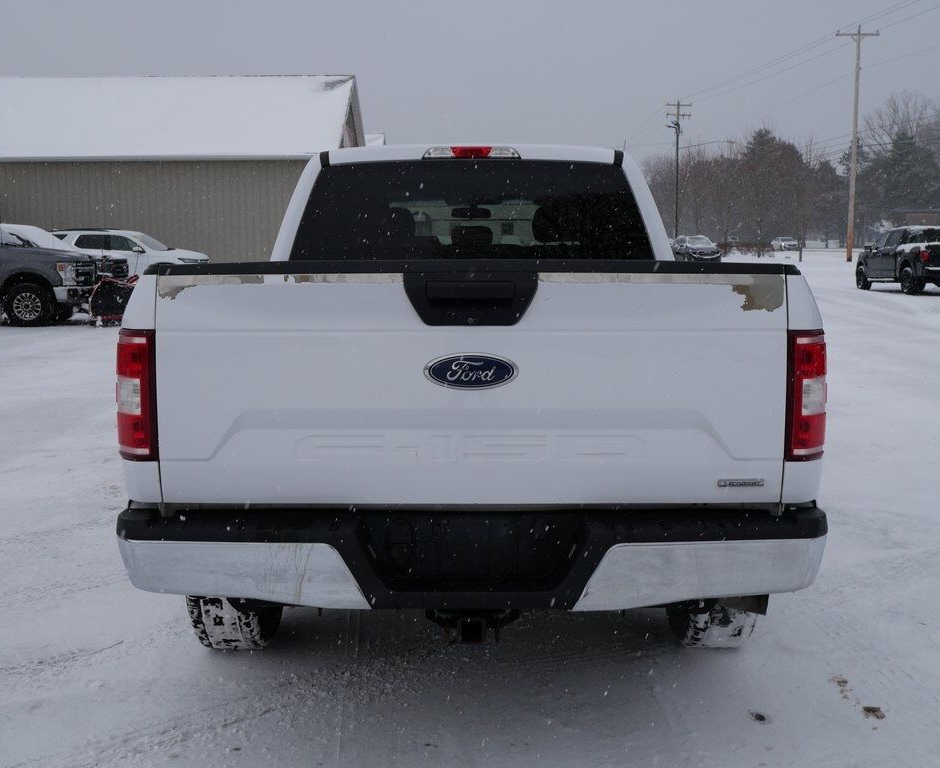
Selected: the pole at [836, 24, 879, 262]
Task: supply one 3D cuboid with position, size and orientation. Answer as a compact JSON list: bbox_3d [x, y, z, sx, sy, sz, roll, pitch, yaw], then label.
[{"bbox_3d":[22.250,-13.789,61.718,2.450,13.400,0.400,-1,8,-5],"label":"pole"}]

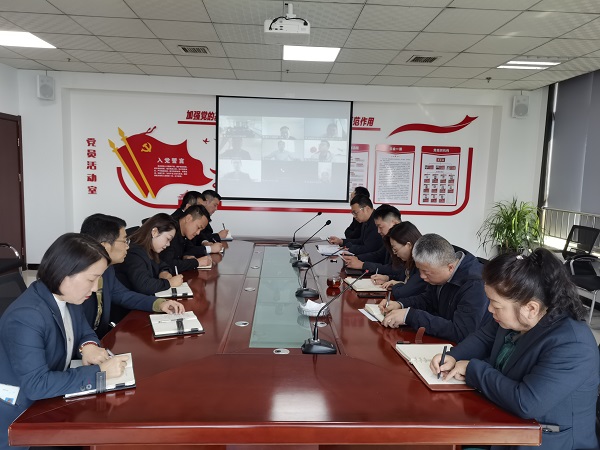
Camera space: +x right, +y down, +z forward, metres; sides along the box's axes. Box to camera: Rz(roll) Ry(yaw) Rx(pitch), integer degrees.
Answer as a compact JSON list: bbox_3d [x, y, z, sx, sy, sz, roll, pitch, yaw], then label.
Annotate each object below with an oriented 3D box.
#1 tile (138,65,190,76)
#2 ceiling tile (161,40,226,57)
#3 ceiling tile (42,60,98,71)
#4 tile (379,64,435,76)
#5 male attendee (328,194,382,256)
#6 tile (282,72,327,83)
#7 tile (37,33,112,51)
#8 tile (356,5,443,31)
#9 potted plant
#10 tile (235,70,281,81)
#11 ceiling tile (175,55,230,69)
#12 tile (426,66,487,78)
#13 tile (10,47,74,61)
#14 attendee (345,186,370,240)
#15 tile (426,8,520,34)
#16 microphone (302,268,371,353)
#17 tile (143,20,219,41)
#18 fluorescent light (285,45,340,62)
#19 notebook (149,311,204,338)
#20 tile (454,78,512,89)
[{"bbox_3d":[-1.740,-1.981,6.010,0.600,0.020,0.600,2,6,-3],"label":"tile"},{"bbox_3d":[-1.089,-1.845,4.871,0.600,0.015,0.600,2,6,-3],"label":"ceiling tile"},{"bbox_3d":[-2.944,-2.009,5.947,0.600,0.020,0.600,1,6,-3],"label":"ceiling tile"},{"bbox_3d":[1.284,-1.842,5.572,0.600,0.020,0.600,1,6,-3],"label":"tile"},{"bbox_3d":[0.600,0.379,4.152,0.700,1.280,0.520,1,6,-11],"label":"male attendee"},{"bbox_3d":[0.057,-1.934,6.102,0.600,0.020,0.600,2,6,-3],"label":"tile"},{"bbox_3d":[-2.280,-1.869,4.785,0.600,0.020,0.600,1,6,-3],"label":"tile"},{"bbox_3d":[0.767,-1.658,3.751,0.600,0.020,0.600,1,6,-3],"label":"tile"},{"bbox_3d":[2.727,0.231,6.075,0.830,1.220,0.820,2,6,-3],"label":"potted plant"},{"bbox_3d":[-0.544,-1.959,6.107,0.600,0.015,0.600,2,6,-3],"label":"tile"},{"bbox_3d":[-1.116,-1.910,5.467,0.600,0.015,0.600,2,6,-3],"label":"ceiling tile"},{"bbox_3d":[1.883,-1.822,5.598,0.600,0.020,0.600,2,6,-3],"label":"tile"},{"bbox_3d":[-2.909,-1.950,5.349,0.600,0.020,0.600,1,6,-3],"label":"tile"},{"bbox_3d":[0.662,0.283,4.747,0.570,1.338,0.520,1,6,-3],"label":"attendee"},{"bbox_3d":[1.374,-1.645,3.786,0.600,0.020,0.600,1,6,-3],"label":"tile"},{"bbox_3d":[0.149,0.340,1.902,0.280,0.335,0.120,2,6,-3],"label":"microphone"},{"bbox_3d":[-1.052,-1.772,4.253,0.600,0.020,0.600,1,6,-3],"label":"tile"},{"bbox_3d":[0.110,-1.808,4.911,0.600,0.040,0.600,1,6,-3],"label":"fluorescent light"},{"bbox_3d":[-0.555,0.439,2.098,0.200,0.020,0.287,-1,7,-22],"label":"notebook"},{"bbox_3d":[2.453,-1.871,6.224,0.600,0.020,0.600,2,6,-3],"label":"tile"}]

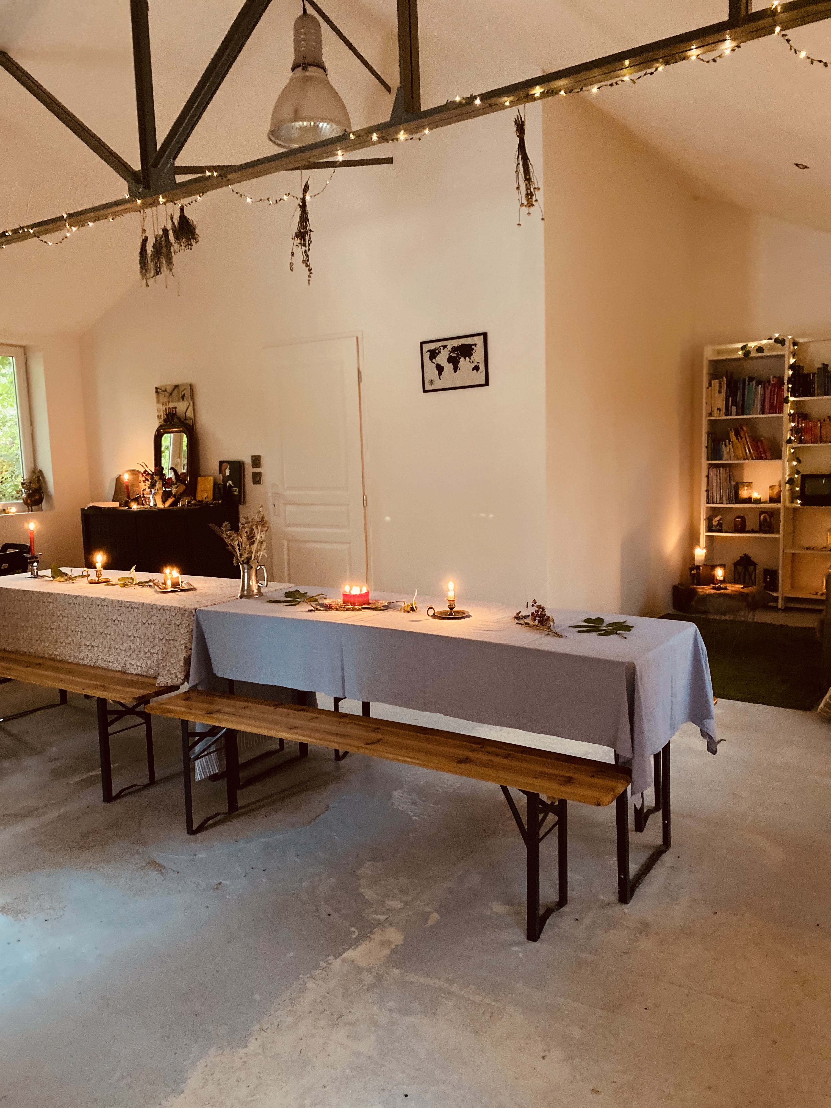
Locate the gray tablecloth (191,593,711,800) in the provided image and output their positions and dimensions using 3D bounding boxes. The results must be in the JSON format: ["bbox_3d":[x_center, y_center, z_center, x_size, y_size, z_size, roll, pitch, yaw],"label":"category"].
[{"bbox_3d":[0.044,0.600,3.070,1.800,0.770,0.610,3,9,34],"label":"gray tablecloth"}]

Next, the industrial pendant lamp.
[{"bbox_3d":[-0.545,-2.424,4.179,0.415,0.619,0.415,-2,7,0],"label":"industrial pendant lamp"}]

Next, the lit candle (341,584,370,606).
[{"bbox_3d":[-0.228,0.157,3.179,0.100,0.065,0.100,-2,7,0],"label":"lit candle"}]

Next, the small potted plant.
[{"bbox_3d":[-2.963,-0.500,6.451,0.190,0.315,0.190,3,9,34],"label":"small potted plant"}]

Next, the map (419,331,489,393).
[{"bbox_3d":[0.216,-1.084,4.741,0.447,0.293,0.020,3,9,34],"label":"map"}]

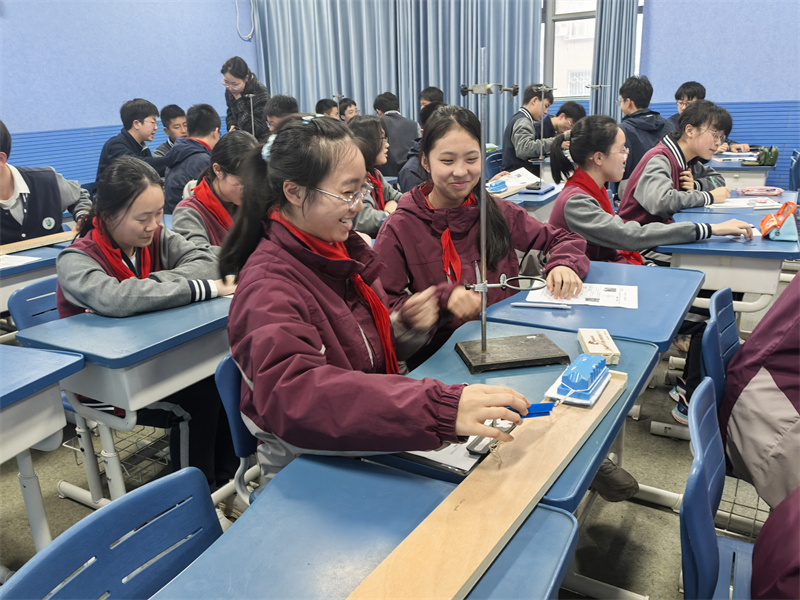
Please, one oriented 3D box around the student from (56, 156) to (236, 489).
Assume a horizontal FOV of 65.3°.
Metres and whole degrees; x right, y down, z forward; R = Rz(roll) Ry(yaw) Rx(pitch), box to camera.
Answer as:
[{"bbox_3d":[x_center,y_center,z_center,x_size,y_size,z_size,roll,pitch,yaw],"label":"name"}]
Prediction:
[{"bbox_3d":[-0.802,0.119,1.987,0.630,1.127,0.520,11,23,36],"label":"student"}]

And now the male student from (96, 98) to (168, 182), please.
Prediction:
[{"bbox_3d":[-1.401,-0.547,3.750,0.680,1.270,0.500,1,18,8],"label":"male student"}]

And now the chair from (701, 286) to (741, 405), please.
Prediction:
[{"bbox_3d":[1.055,0.339,1.690,0.440,0.748,0.400,9,21,31],"label":"chair"}]

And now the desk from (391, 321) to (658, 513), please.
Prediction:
[{"bbox_3d":[0.231,0.525,1.271,0.450,0.750,0.645,7,20,25],"label":"desk"}]

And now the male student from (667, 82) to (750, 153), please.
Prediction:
[{"bbox_3d":[1.892,-0.806,4.210,0.650,1.235,0.500,13,24,40],"label":"male student"}]

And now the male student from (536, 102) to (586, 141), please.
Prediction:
[{"bbox_3d":[1.024,-0.828,4.523,0.650,1.150,0.480,9,21,31],"label":"male student"}]

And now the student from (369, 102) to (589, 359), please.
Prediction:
[{"bbox_3d":[0.223,0.118,1.685,0.540,1.235,0.560,-16,22,-35],"label":"student"}]

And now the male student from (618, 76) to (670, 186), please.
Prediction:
[{"bbox_3d":[1.390,-0.694,3.856,0.480,1.280,0.550,-15,22,-34],"label":"male student"}]

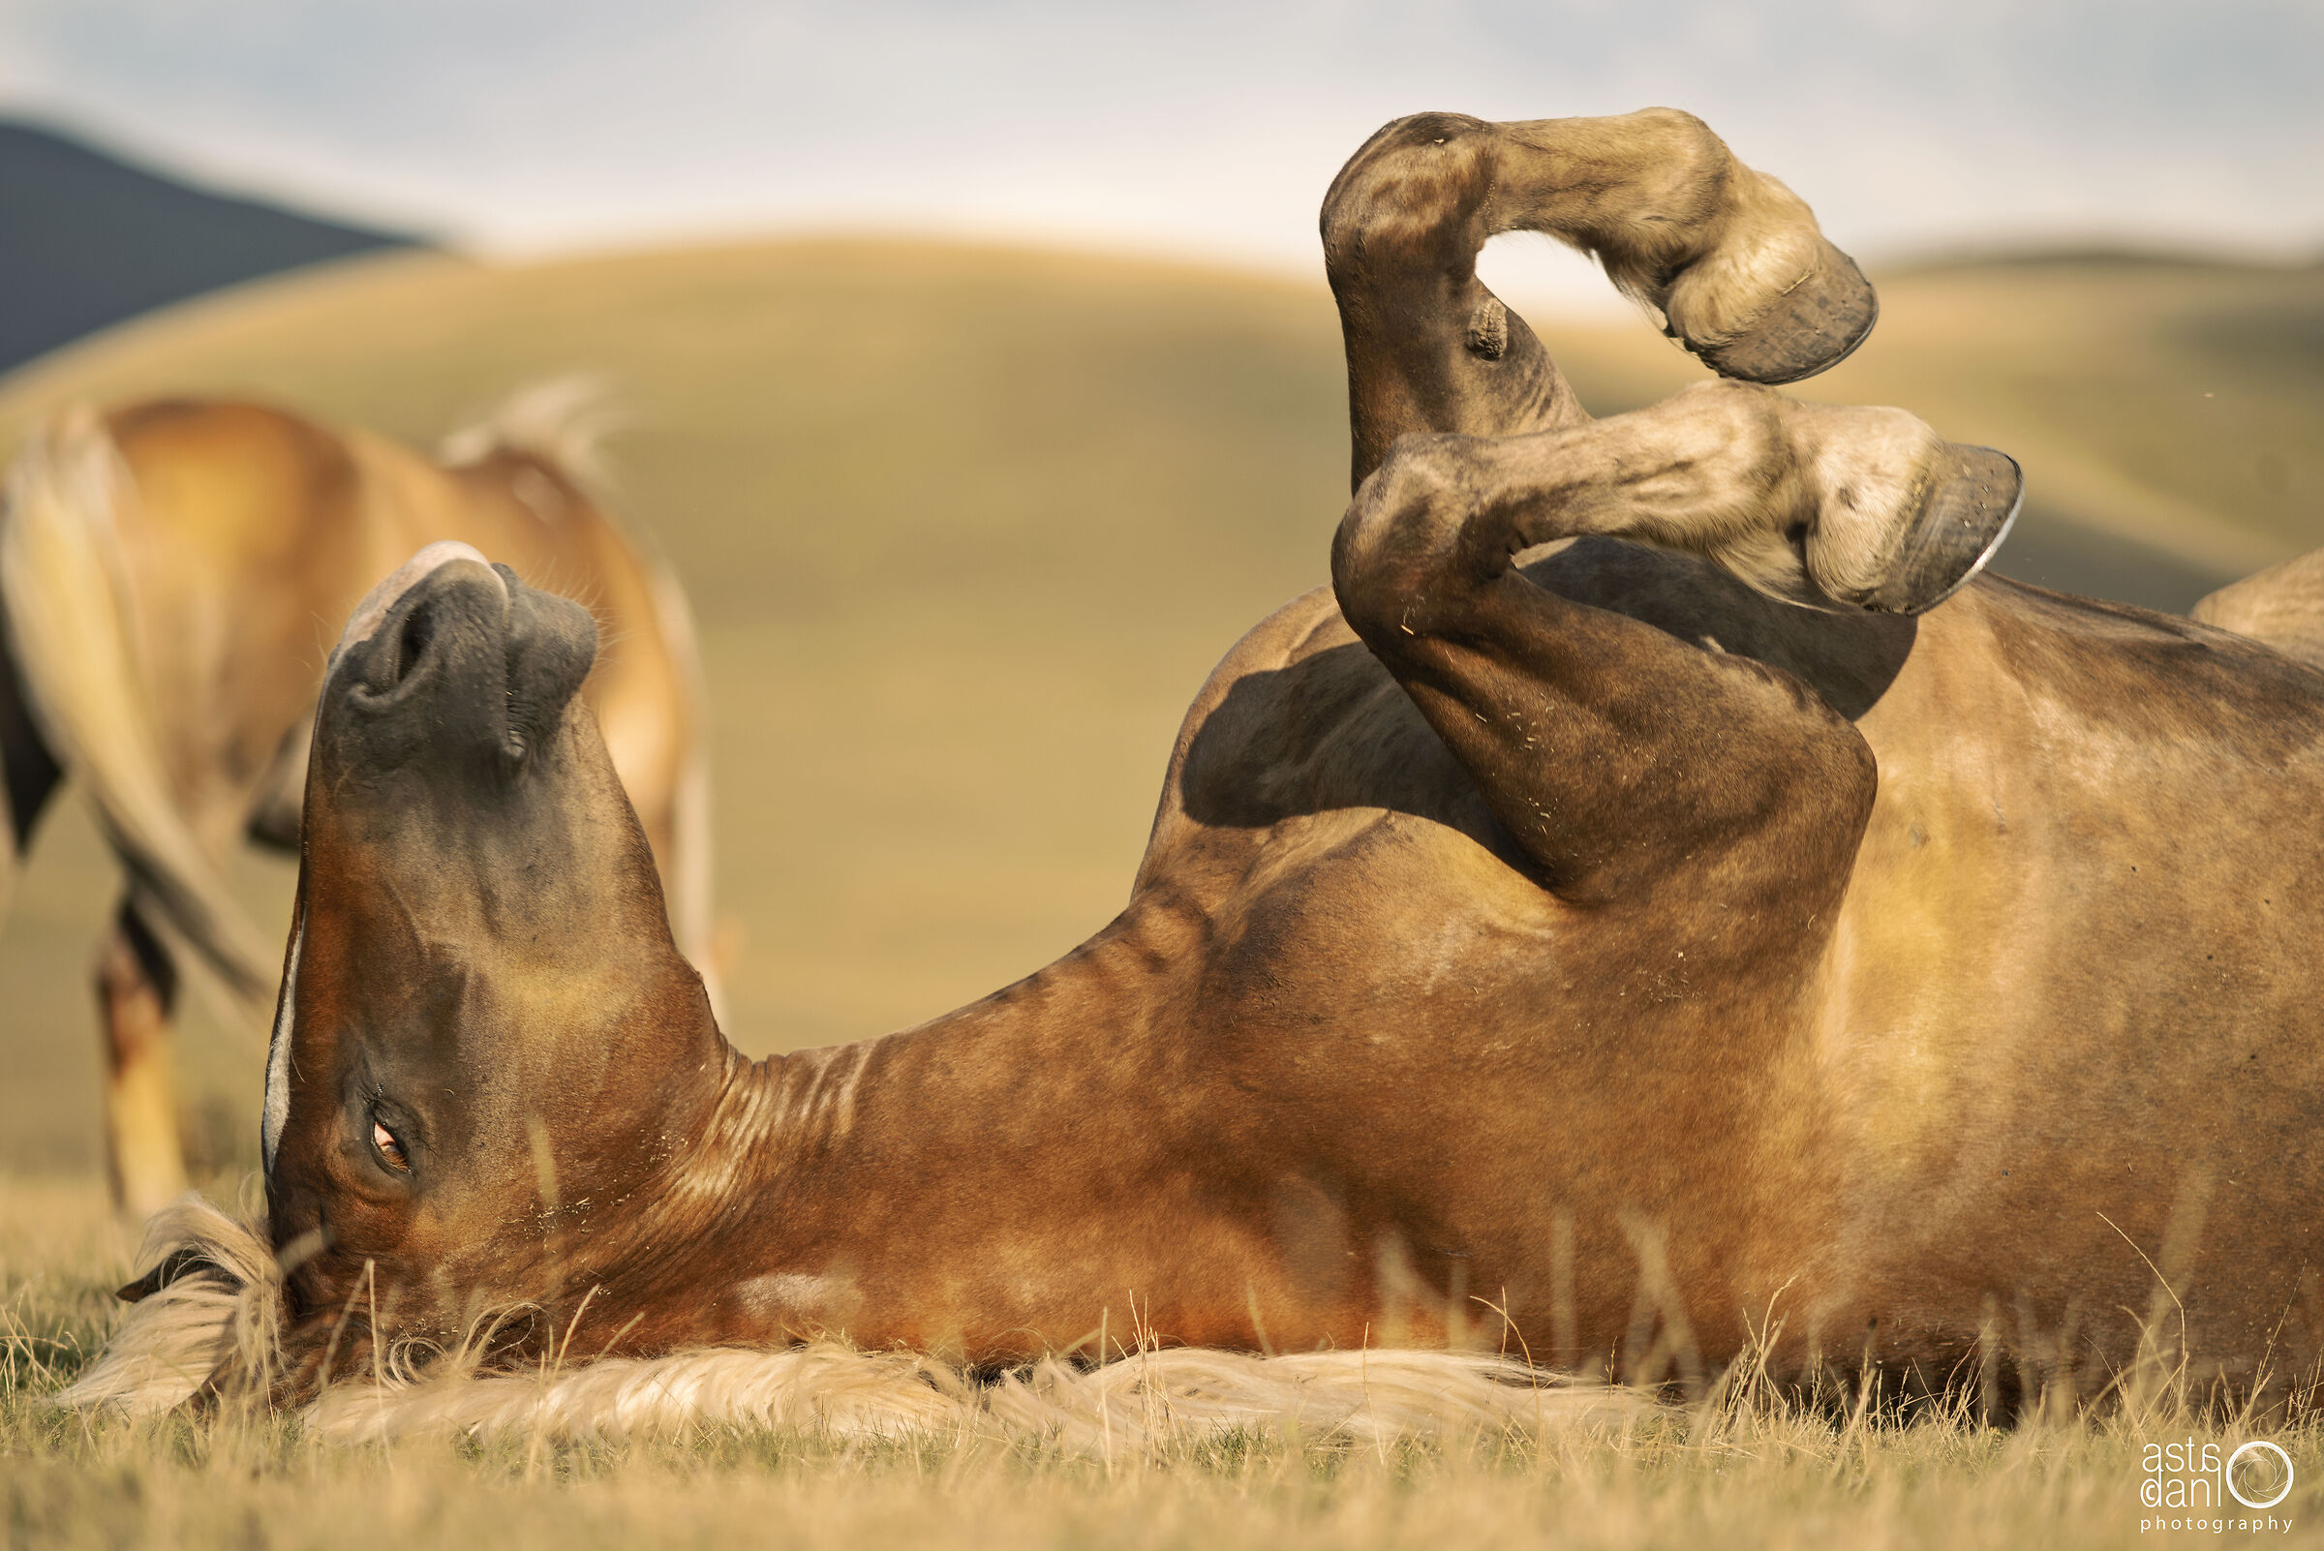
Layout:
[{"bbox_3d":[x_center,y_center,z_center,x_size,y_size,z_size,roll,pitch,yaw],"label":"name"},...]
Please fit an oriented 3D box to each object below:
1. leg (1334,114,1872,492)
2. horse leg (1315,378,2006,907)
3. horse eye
[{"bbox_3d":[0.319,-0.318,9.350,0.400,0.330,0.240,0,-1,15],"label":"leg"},{"bbox_3d":[0.360,-0.091,9.100,0.470,0.365,0.230,0,-1,-6],"label":"horse leg"},{"bbox_3d":[-0.537,0.259,9.000,0.024,0.041,0.022,-35,-7,3],"label":"horse eye"}]

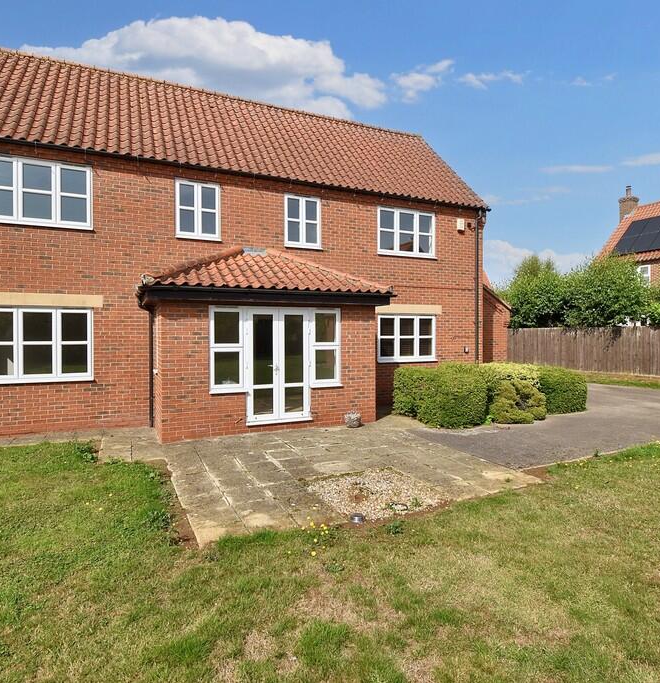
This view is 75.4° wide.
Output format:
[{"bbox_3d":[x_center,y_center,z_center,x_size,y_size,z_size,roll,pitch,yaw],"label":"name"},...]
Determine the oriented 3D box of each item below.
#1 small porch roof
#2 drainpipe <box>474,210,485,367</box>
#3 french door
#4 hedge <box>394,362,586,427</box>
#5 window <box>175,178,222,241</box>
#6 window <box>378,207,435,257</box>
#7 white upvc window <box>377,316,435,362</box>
[{"bbox_3d":[-1.175,-1.343,8.343,4.550,1.340,1.850,0,0,-22],"label":"small porch roof"},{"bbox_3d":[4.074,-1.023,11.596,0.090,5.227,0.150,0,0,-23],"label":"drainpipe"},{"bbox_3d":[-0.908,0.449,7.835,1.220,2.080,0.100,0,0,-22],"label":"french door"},{"bbox_3d":[3.716,1.075,9.607,4.400,1.140,1.900,0,0,-22],"label":"hedge"},{"bbox_3d":[-2.681,-2.676,8.748,0.880,1.170,0.100,0,0,-22],"label":"window"},{"bbox_3d":[1.983,-2.720,10.810,1.738,1.188,0.100,0,0,-23],"label":"window"},{"bbox_3d":[1.946,-0.053,10.655,1.720,1.150,0.100,0,0,-22],"label":"white upvc window"}]

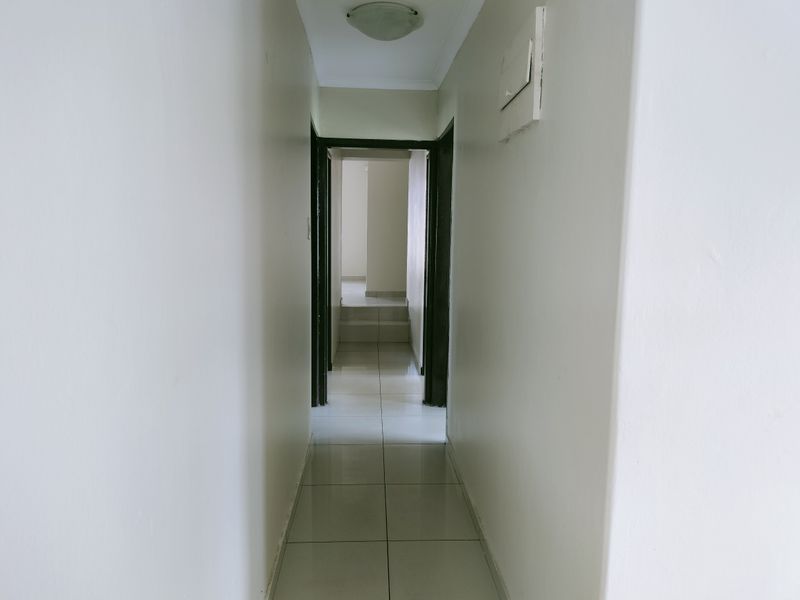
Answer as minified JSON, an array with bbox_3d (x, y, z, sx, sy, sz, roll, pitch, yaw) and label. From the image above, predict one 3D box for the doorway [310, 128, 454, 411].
[{"bbox_3d":[-0.155,-0.196,4.733,0.950,2.020,0.150,0,6,-2],"label":"doorway"}]

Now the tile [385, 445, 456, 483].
[{"bbox_3d":[0.115,0.950,3.625,0.420,0.015,0.615,0,6,-2],"label":"tile"}]

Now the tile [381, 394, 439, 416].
[{"bbox_3d":[0.077,0.816,4.848,0.450,0.015,0.615,0,6,-2],"label":"tile"}]

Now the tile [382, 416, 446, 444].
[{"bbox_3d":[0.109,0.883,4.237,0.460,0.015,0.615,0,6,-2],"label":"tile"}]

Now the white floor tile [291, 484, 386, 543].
[{"bbox_3d":[-0.288,1.017,2.996,0.440,0.015,0.615,0,6,-2],"label":"white floor tile"}]

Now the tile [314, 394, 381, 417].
[{"bbox_3d":[-0.397,0.816,4.827,0.500,0.015,0.615,0,6,-2],"label":"tile"}]

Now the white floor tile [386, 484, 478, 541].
[{"bbox_3d":[0.142,1.017,3.014,0.420,0.015,0.615,0,6,-2],"label":"white floor tile"}]

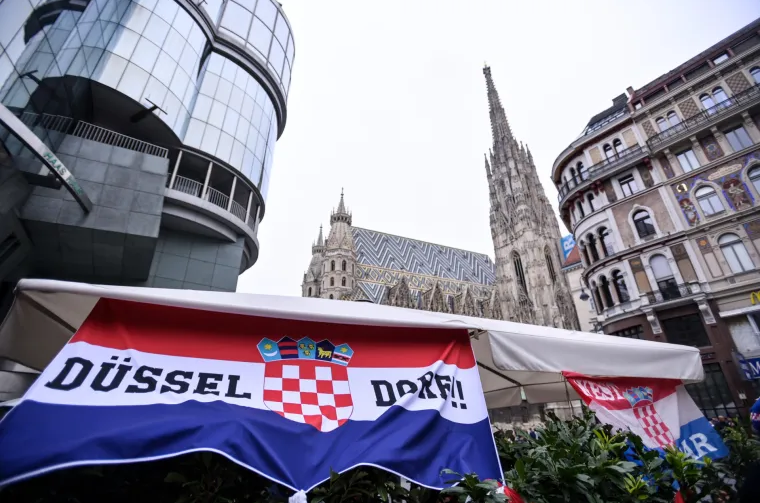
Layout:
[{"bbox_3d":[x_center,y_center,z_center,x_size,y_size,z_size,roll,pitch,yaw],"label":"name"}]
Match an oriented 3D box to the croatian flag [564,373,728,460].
[{"bbox_3d":[1.991,1.087,2.546,1.450,0.780,0.300,11,-28,-24],"label":"croatian flag"}]

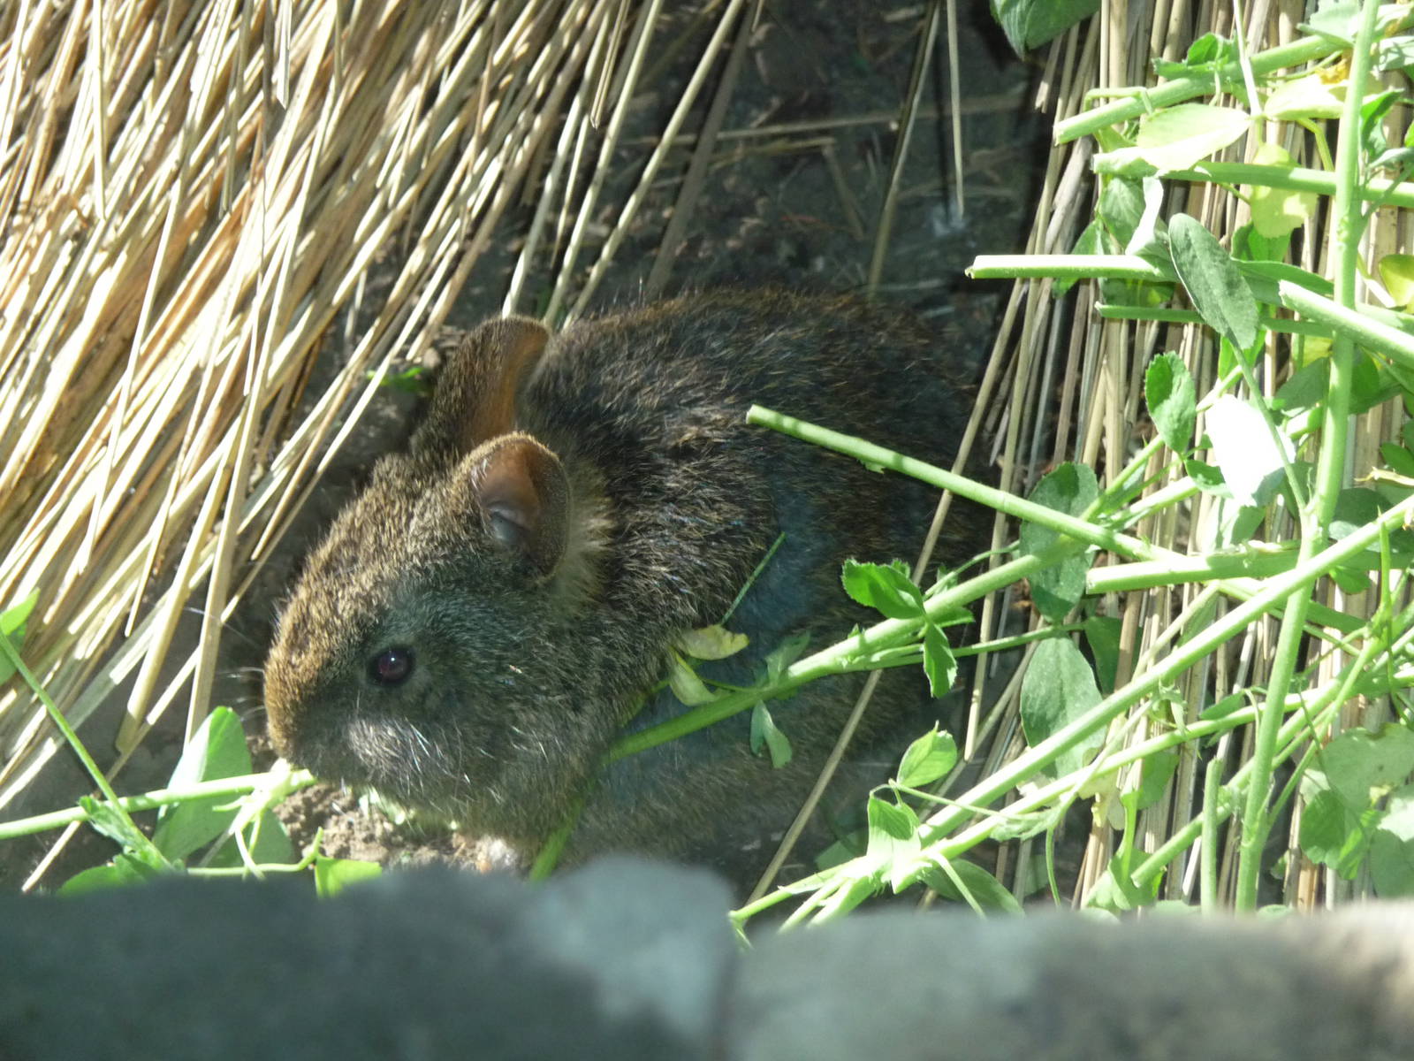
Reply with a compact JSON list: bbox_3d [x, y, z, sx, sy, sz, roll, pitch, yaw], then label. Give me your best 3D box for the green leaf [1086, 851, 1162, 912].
[{"bbox_3d":[0.103,0.086,2.660,0.018,0.008,0.016,11,73,4],"label":"green leaf"}]

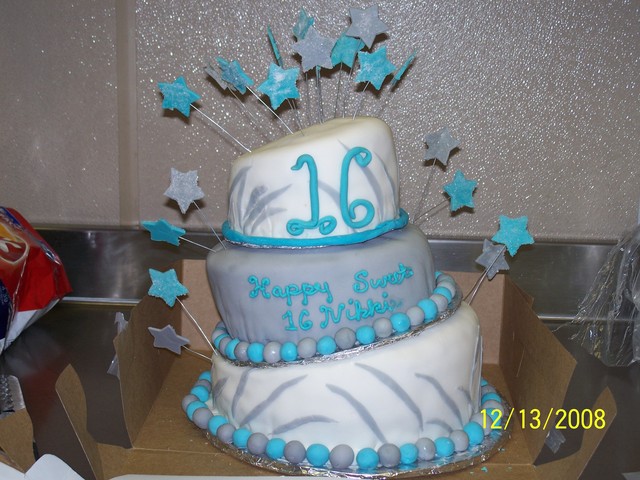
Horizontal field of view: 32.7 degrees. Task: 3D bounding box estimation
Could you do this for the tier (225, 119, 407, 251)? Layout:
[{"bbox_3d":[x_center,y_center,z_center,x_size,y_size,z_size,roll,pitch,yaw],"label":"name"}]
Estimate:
[{"bbox_3d":[-0.005,-0.057,1.012,0.167,0.092,0.167,-5,12,-10],"label":"tier"}]

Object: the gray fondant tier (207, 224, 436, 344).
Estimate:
[{"bbox_3d":[0.002,0.031,1.033,0.212,0.086,0.212,-8,12,-5],"label":"gray fondant tier"}]

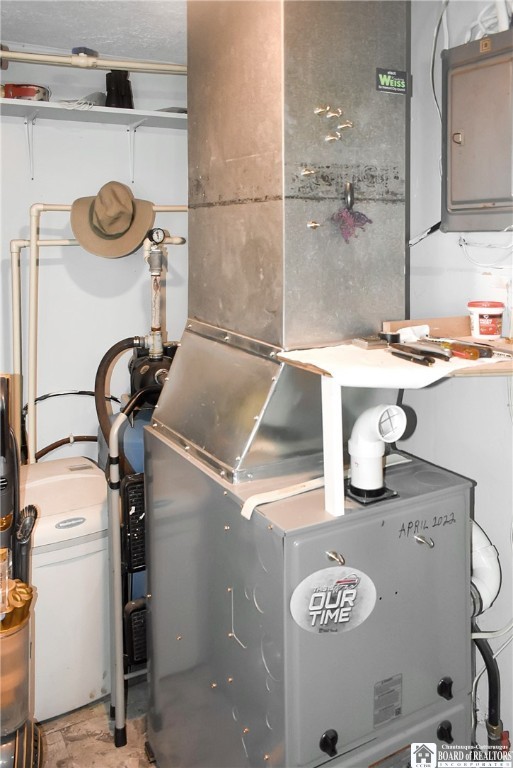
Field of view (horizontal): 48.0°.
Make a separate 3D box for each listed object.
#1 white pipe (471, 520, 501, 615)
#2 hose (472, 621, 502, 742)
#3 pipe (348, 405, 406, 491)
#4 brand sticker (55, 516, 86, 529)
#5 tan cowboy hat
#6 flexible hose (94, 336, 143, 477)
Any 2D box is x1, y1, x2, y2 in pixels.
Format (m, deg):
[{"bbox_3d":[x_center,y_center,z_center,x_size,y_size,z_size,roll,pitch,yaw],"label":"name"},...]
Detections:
[{"bbox_3d":[0.542,0.439,1.400,0.075,0.200,0.115,-5,11,-28],"label":"white pipe"},{"bbox_3d":[0.565,0.725,1.410,0.062,0.290,0.045,-5,11,-28],"label":"hose"},{"bbox_3d":[0.224,0.119,1.095,0.070,0.168,0.108,-5,11,-28],"label":"pipe"},{"bbox_3d":[-0.545,0.406,1.690,0.088,0.023,0.006,-5,11,-28],"label":"brand sticker"},{"bbox_3d":[-0.532,-0.604,2.130,0.310,0.295,0.130,0,-24,-16],"label":"tan cowboy hat"},{"bbox_3d":[-0.462,0.075,1.930,0.145,0.450,0.100,-5,11,-28],"label":"flexible hose"}]

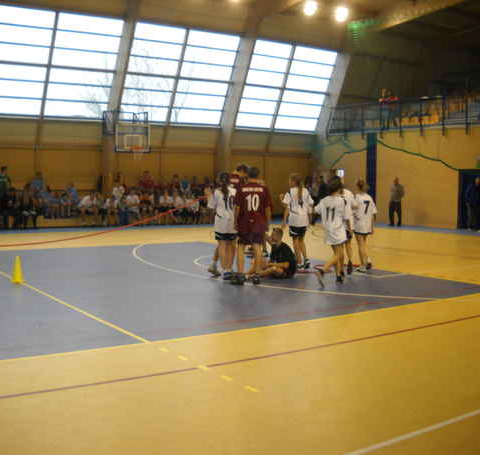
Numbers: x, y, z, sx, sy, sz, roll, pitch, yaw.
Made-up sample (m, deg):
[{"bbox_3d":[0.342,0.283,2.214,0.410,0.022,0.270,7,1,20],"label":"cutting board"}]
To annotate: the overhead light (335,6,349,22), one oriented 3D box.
[{"bbox_3d":[3.666,-7.617,23.800,0.470,0.500,0.470,-2,5,-35],"label":"overhead light"}]

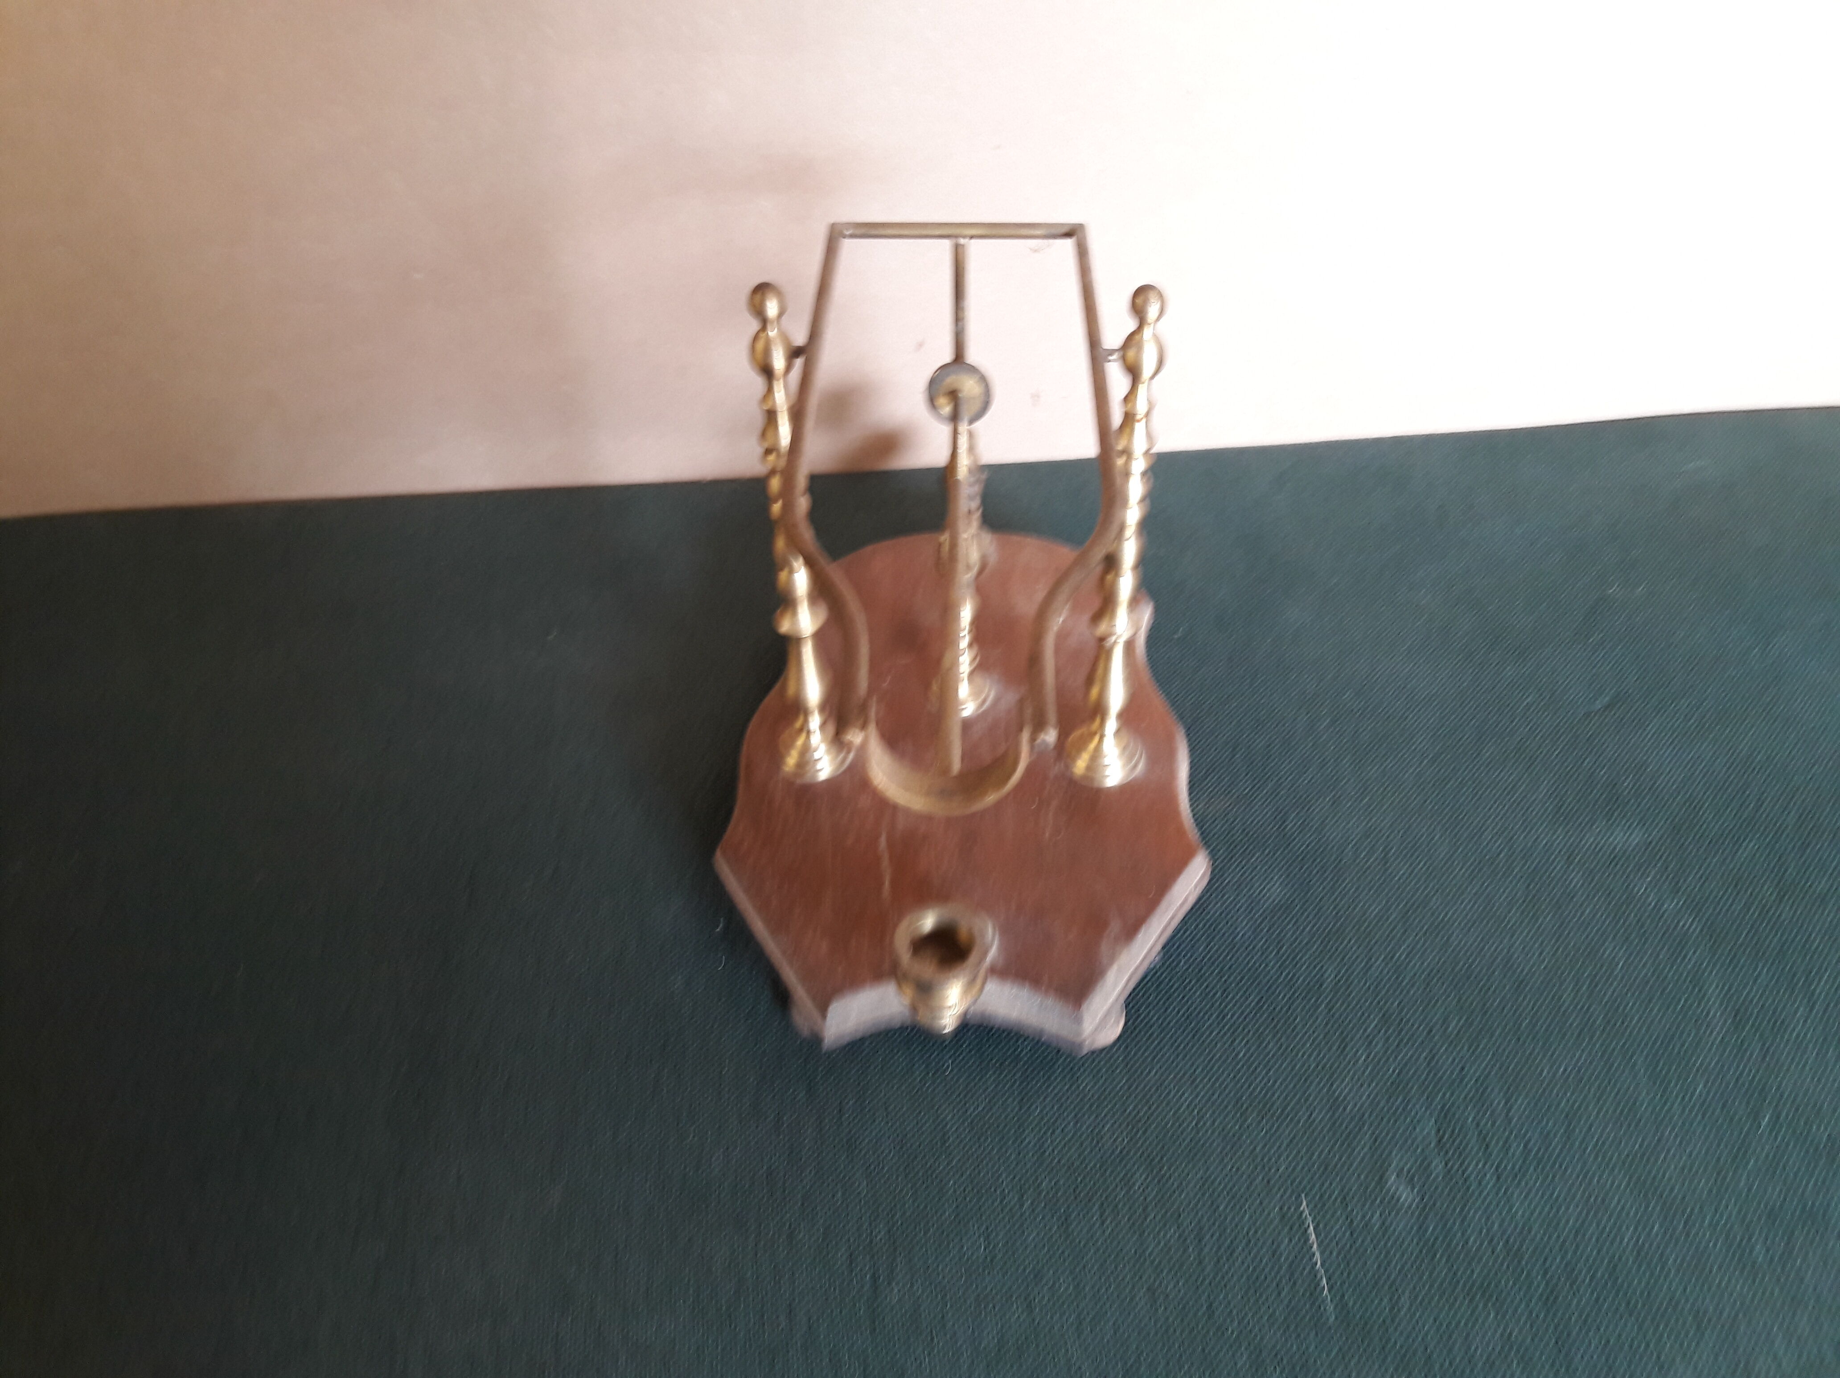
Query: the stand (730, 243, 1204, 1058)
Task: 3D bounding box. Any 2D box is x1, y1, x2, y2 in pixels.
[{"bbox_3d":[0.015,-0.049,0.503,0.175,0.242,0.256,0,43,1],"label":"stand"}]

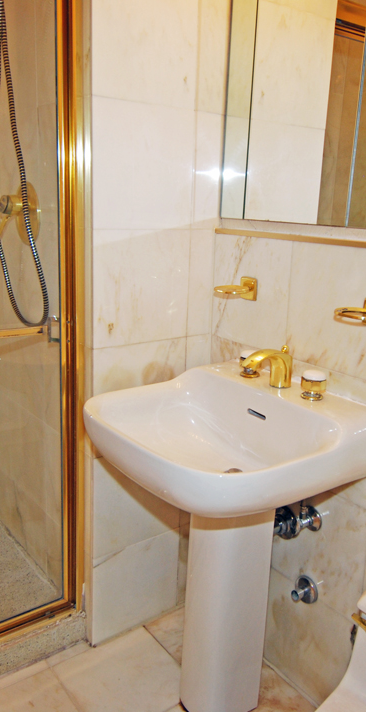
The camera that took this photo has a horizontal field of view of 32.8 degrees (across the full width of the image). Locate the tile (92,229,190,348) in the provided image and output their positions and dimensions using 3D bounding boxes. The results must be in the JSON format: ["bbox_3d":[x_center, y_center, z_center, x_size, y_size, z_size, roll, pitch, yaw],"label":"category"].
[{"bbox_3d":[-0.108,-0.183,1.654,0.301,0.301,0.012,-8,17,-35],"label":"tile"}]

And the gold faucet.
[{"bbox_3d":[0.202,0.029,1.476,0.144,0.103,0.048,-8,17,-35],"label":"gold faucet"}]

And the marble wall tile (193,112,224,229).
[{"bbox_3d":[0.060,-0.500,1.693,0.088,0.306,0.012,-8,17,-35],"label":"marble wall tile"}]

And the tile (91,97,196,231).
[{"bbox_3d":[-0.098,-0.477,1.581,0.301,0.306,0.012,-8,17,-35],"label":"tile"}]

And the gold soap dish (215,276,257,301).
[{"bbox_3d":[0.137,-0.174,1.627,0.115,0.056,0.096,-8,17,-35],"label":"gold soap dish"}]

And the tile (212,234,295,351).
[{"bbox_3d":[0.182,-0.172,1.674,0.012,0.289,0.302,-8,17,-35],"label":"tile"}]

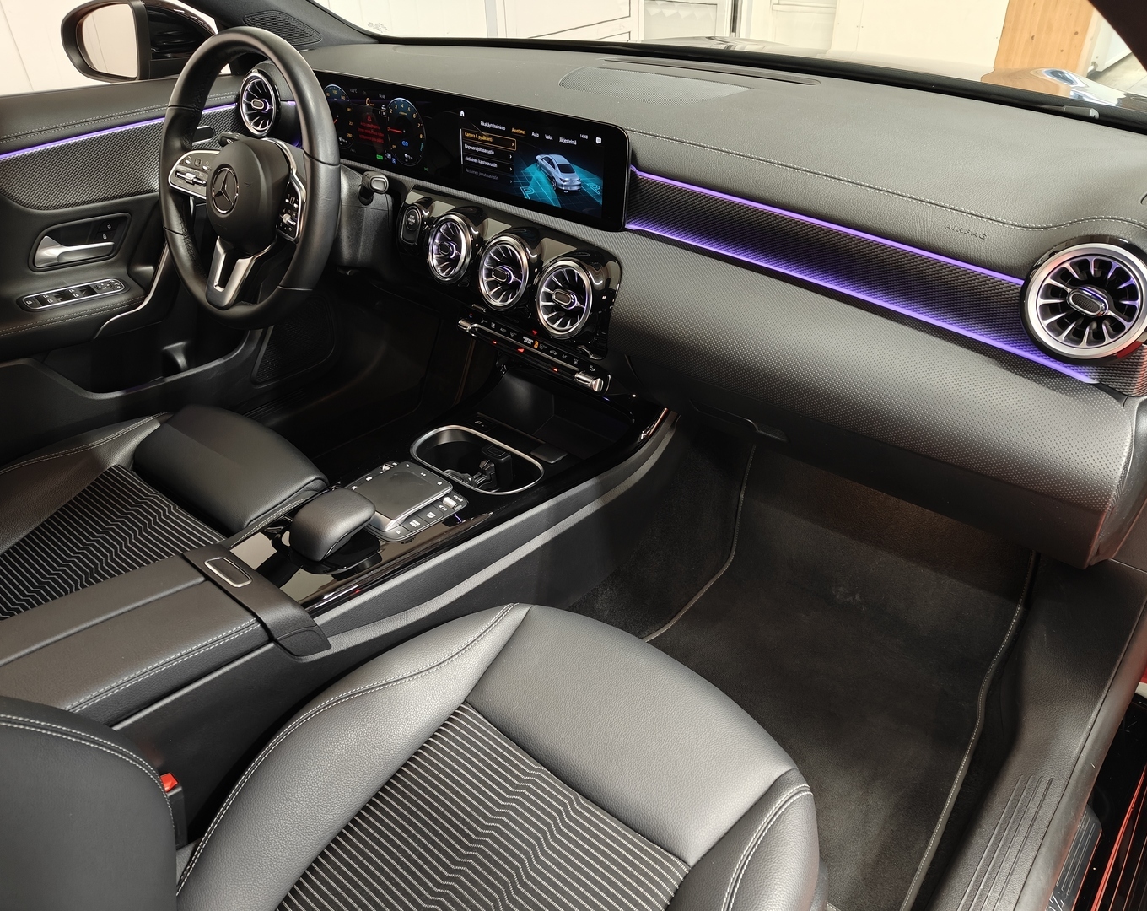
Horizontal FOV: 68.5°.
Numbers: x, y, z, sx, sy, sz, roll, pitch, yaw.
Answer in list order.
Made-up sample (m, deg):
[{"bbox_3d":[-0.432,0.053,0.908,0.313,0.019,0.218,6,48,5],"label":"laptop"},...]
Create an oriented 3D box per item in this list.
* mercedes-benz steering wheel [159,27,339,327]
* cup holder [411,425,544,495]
[{"bbox_3d":[-0.423,-0.353,1.107,0.375,0.372,0.090,23,21,31],"label":"mercedes-benz steering wheel"},{"bbox_3d":[-0.127,0.035,1.105,0.195,0.070,0.106,25,46,32],"label":"cup holder"}]

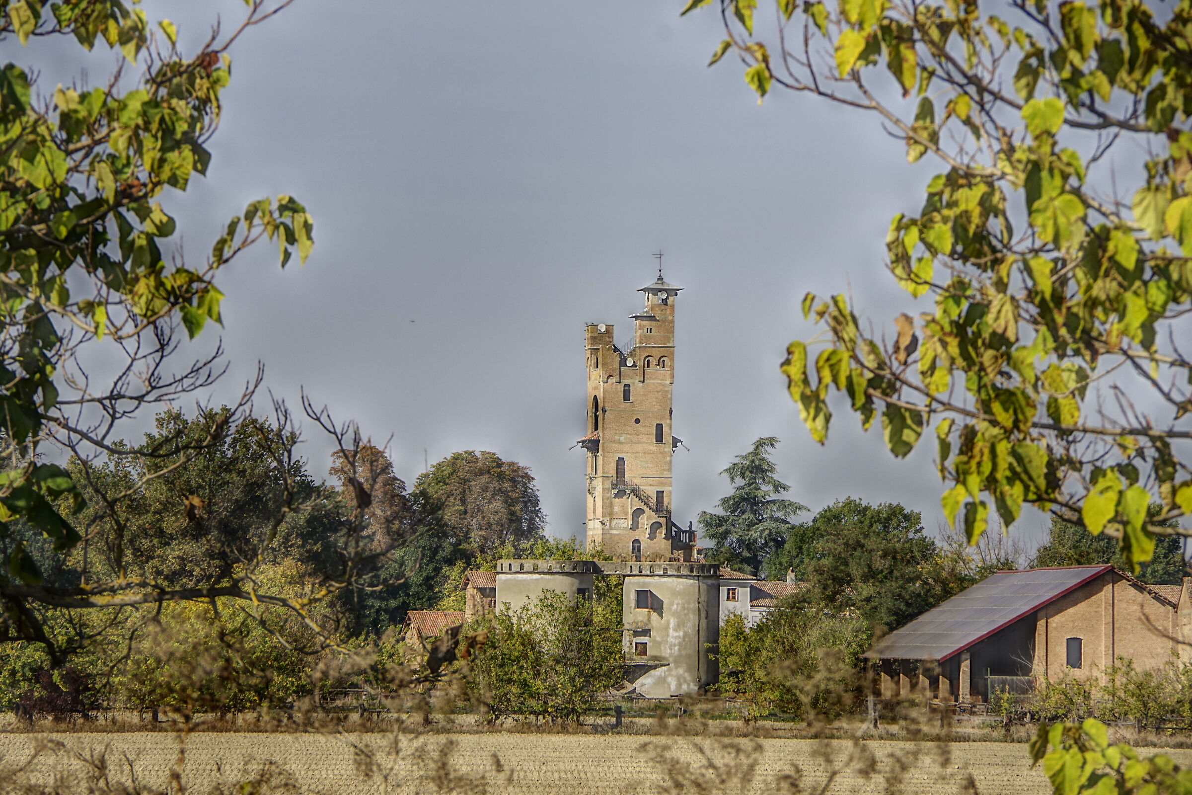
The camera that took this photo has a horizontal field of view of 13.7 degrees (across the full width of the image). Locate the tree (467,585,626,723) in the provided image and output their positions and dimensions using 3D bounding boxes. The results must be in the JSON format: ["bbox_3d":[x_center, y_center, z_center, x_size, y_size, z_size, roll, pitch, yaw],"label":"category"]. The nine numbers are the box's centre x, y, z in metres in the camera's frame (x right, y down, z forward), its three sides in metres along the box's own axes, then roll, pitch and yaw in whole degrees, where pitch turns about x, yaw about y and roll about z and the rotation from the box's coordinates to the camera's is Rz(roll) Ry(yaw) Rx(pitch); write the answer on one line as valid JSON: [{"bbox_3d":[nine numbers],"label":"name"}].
[{"bbox_3d":[-2.685,13.452,258.000,7.800,7.000,6.200,0,-3,0],"label":"tree"}]

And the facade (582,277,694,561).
[{"bbox_3d":[3.280,1.769,393.000,7.400,22.800,5.600,1,-3,-17],"label":"facade"}]

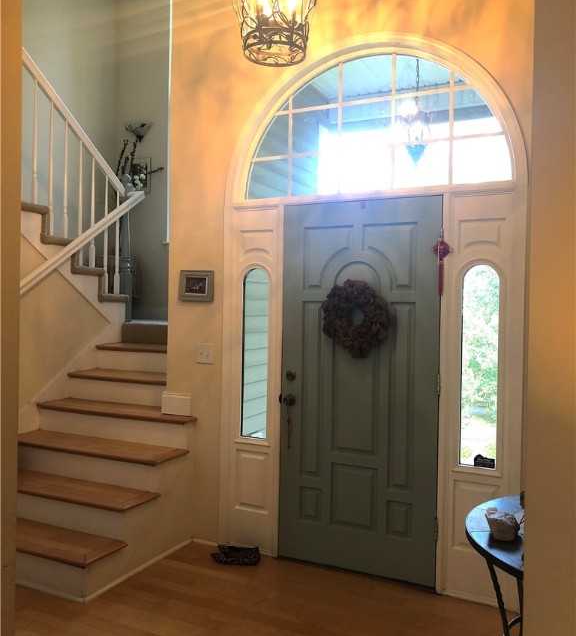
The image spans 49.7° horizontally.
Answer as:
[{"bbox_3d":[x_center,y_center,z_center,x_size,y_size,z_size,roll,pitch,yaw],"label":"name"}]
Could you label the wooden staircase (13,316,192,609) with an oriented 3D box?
[{"bbox_3d":[-1.157,0.738,4.016,1.250,1.260,1.675,1,1,26],"label":"wooden staircase"}]

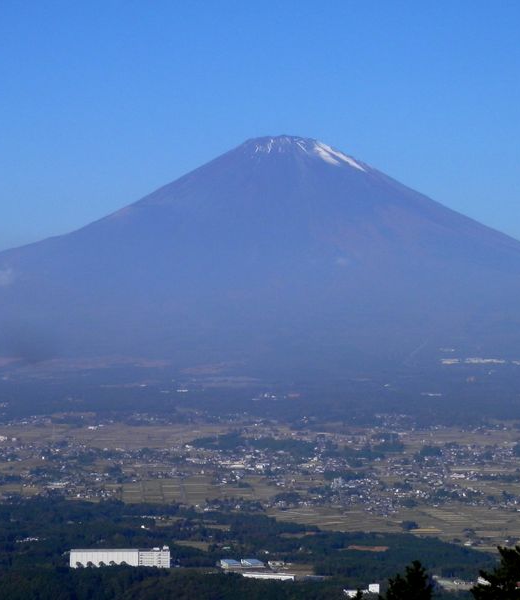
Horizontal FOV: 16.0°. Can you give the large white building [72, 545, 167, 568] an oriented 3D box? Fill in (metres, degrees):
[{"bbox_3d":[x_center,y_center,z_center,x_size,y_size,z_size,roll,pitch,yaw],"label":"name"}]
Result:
[{"bbox_3d":[-242.000,448.200,3220.400,173.000,34.000,40.000,0,-1,-2],"label":"large white building"}]

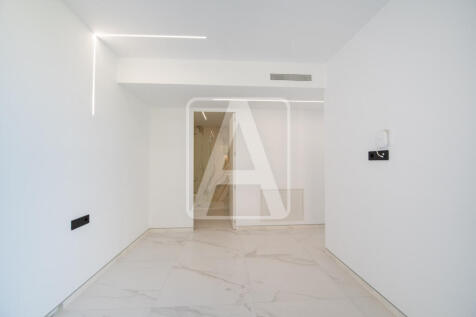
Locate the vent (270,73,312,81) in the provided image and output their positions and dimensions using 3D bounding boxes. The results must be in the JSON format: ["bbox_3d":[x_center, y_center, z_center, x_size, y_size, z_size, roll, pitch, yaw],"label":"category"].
[{"bbox_3d":[0.719,-1.081,2.654,0.570,0.086,0.030,0,-1,-4],"label":"vent"}]

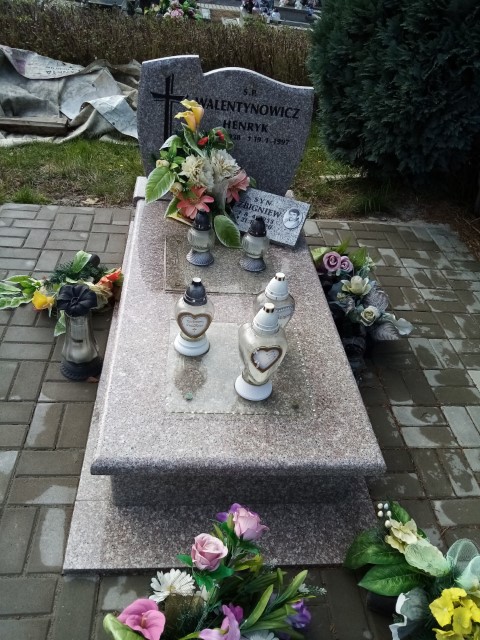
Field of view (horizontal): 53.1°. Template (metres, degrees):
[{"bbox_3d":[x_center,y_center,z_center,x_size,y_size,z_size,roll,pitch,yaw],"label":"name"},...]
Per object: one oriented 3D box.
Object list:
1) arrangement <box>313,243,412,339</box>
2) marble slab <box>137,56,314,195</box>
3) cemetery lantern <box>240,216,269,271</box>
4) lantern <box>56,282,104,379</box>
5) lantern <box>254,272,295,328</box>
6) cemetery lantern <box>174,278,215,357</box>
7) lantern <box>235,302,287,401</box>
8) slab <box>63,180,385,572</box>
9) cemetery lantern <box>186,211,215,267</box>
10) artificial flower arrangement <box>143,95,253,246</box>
[{"bbox_3d":[0.560,-0.110,2.241,0.400,0.290,0.540,2,41,-7],"label":"arrangement"},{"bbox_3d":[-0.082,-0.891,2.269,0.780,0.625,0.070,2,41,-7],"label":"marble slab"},{"bbox_3d":[0.067,-0.324,1.994,0.116,0.222,0.116,2,41,-7],"label":"cemetery lantern"},{"bbox_3d":[-0.606,0.054,1.809,0.152,0.346,0.152,2,41,-7],"label":"lantern"},{"bbox_3d":[0.109,-0.028,1.589,0.137,0.305,0.137,-11,44,-21],"label":"lantern"},{"bbox_3d":[-0.149,-0.020,1.563,0.128,0.269,0.128,-1,41,-11],"label":"cemetery lantern"},{"bbox_3d":[0.062,0.086,1.427,0.148,0.331,0.148,-1,41,-11],"label":"lantern"},{"bbox_3d":[-0.074,-0.026,2.001,0.933,0.336,1.907,2,41,-7],"label":"slab"},{"bbox_3d":[-0.156,-0.348,1.985,0.117,0.221,0.117,2,41,-7],"label":"cemetery lantern"},{"bbox_3d":[-0.173,-0.672,2.134,0.470,0.520,0.360,2,41,-7],"label":"artificial flower arrangement"}]

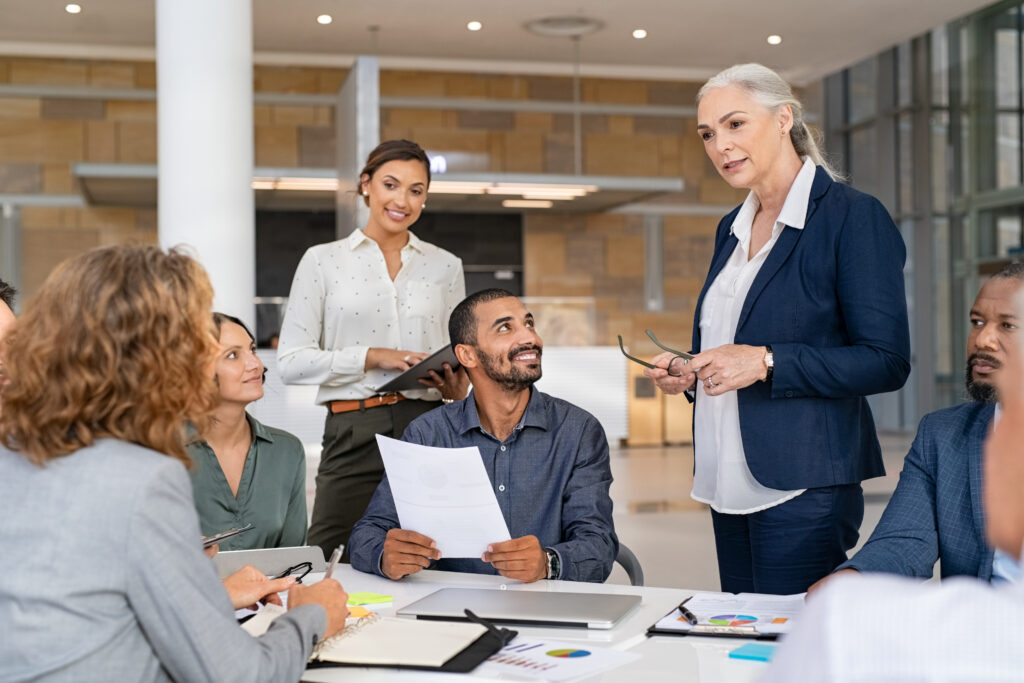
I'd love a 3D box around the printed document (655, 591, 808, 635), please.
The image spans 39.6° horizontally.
[{"bbox_3d":[0.367,0.443,2.316,0.210,0.006,0.297,0,0,17],"label":"printed document"}]

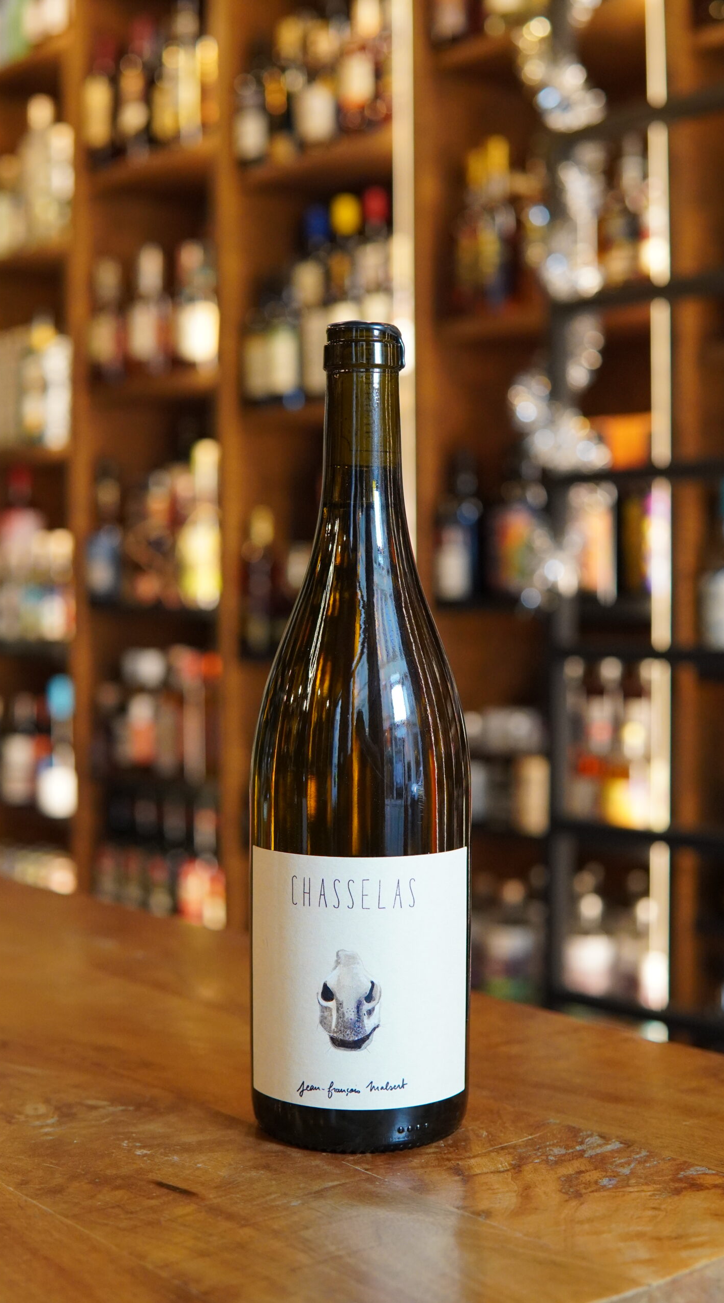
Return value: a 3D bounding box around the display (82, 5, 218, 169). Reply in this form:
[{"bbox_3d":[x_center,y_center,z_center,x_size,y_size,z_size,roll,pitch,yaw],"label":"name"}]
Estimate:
[{"bbox_3d":[-0.343,-1.107,3.244,0.210,0.275,0.421,-2,2,-42],"label":"display"}]

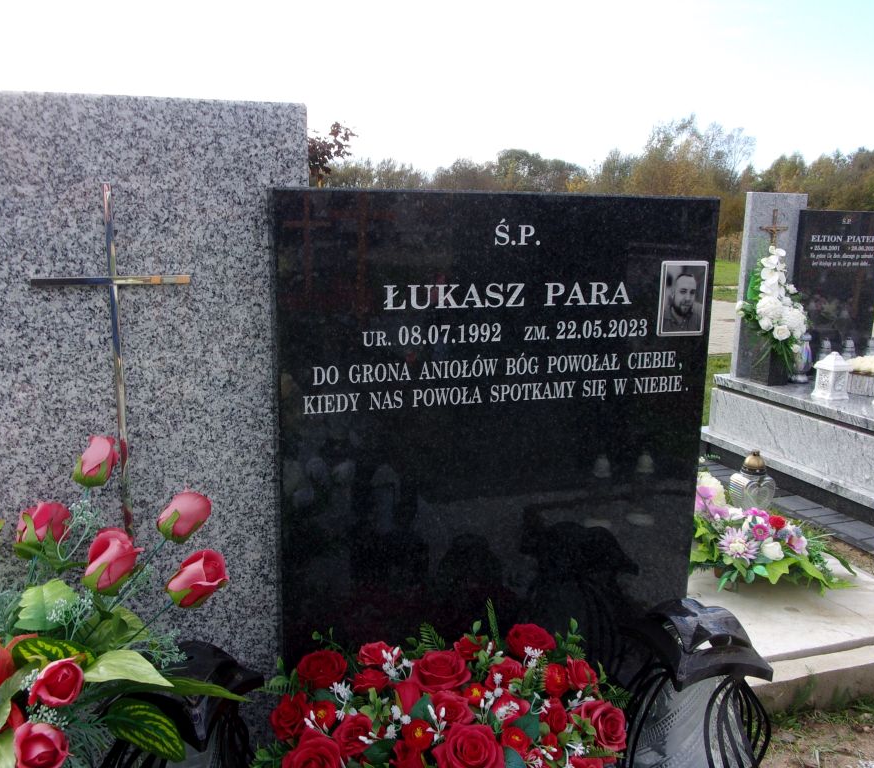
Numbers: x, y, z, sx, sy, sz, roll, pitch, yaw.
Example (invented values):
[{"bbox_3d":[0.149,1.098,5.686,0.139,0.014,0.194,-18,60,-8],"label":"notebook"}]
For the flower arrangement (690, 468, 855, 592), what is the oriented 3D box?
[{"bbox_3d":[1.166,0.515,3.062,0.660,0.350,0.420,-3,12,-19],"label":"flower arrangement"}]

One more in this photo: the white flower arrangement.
[{"bbox_3d":[1.892,-0.405,4.658,0.370,0.738,0.270,-3,12,-19],"label":"white flower arrangement"}]

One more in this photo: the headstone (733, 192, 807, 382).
[{"bbox_3d":[1.945,-0.573,4.859,0.394,1.051,0.060,-3,12,-19],"label":"headstone"}]

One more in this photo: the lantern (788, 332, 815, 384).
[{"bbox_3d":[2.105,-0.159,4.773,0.110,0.277,0.110,-3,12,-19],"label":"lantern"}]

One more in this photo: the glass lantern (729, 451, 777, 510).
[{"bbox_3d":[1.334,0.441,3.485,0.150,0.334,0.110,-3,12,-16],"label":"glass lantern"}]

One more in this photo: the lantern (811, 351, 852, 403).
[{"bbox_3d":[2.050,-0.045,4.299,0.140,0.239,0.140,-3,12,-19],"label":"lantern"}]

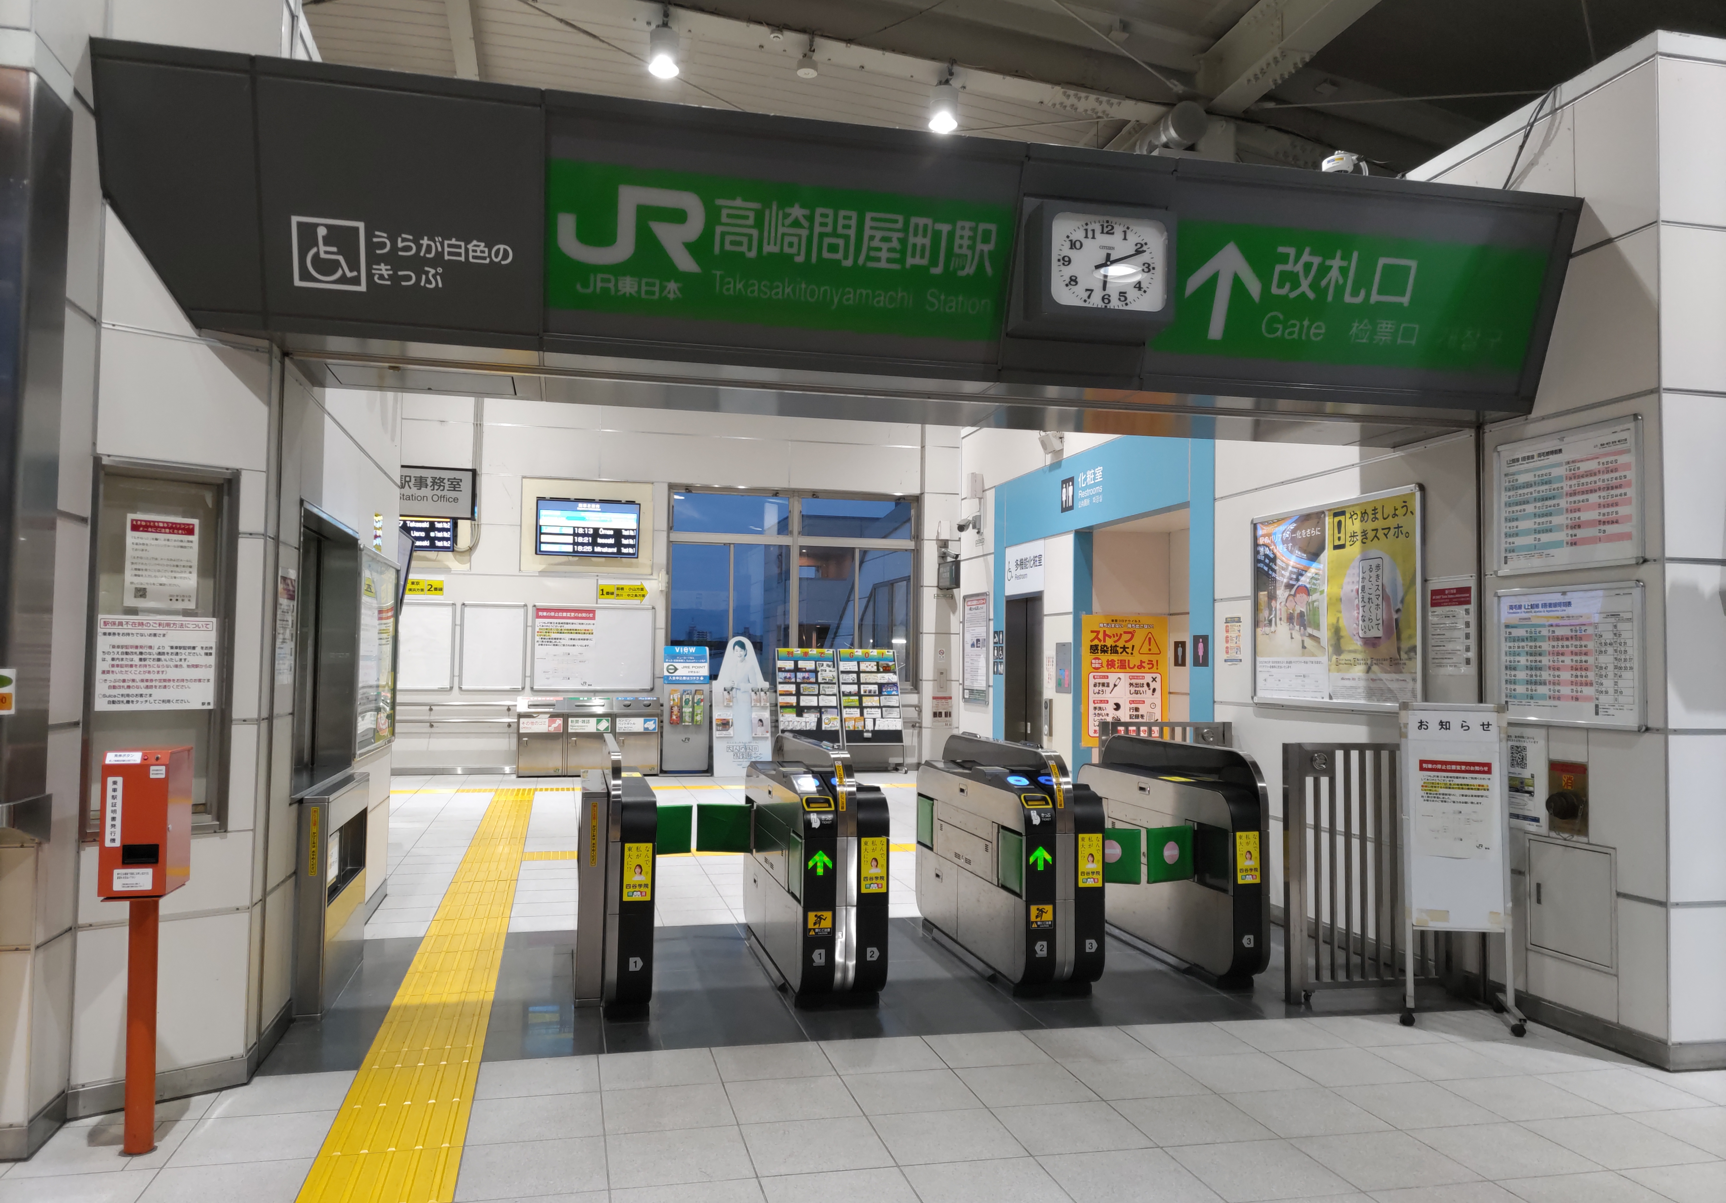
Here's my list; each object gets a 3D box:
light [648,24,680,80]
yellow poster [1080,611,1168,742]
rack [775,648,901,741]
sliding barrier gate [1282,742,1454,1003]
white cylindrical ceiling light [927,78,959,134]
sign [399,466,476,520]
[{"bbox_3d":[-1.580,-4.368,10.299,0.247,0.330,0.247,1,-3,-13],"label":"light"},{"bbox_3d":[2.056,0.625,10.161,0.728,1.030,0.012,1,-3,-13],"label":"yellow poster"},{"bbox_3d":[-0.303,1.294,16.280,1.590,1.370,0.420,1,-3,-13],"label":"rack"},{"bbox_3d":[2.201,1.171,5.656,0.797,1.102,0.070,1,-3,-13],"label":"sliding barrier gate"},{"bbox_3d":[0.669,-4.135,10.809,0.242,0.387,0.242,1,-3,0],"label":"white cylindrical ceiling light"},{"bbox_3d":[-3.024,-0.749,9.102,0.576,0.345,0.220,1,-3,-13],"label":"sign"}]

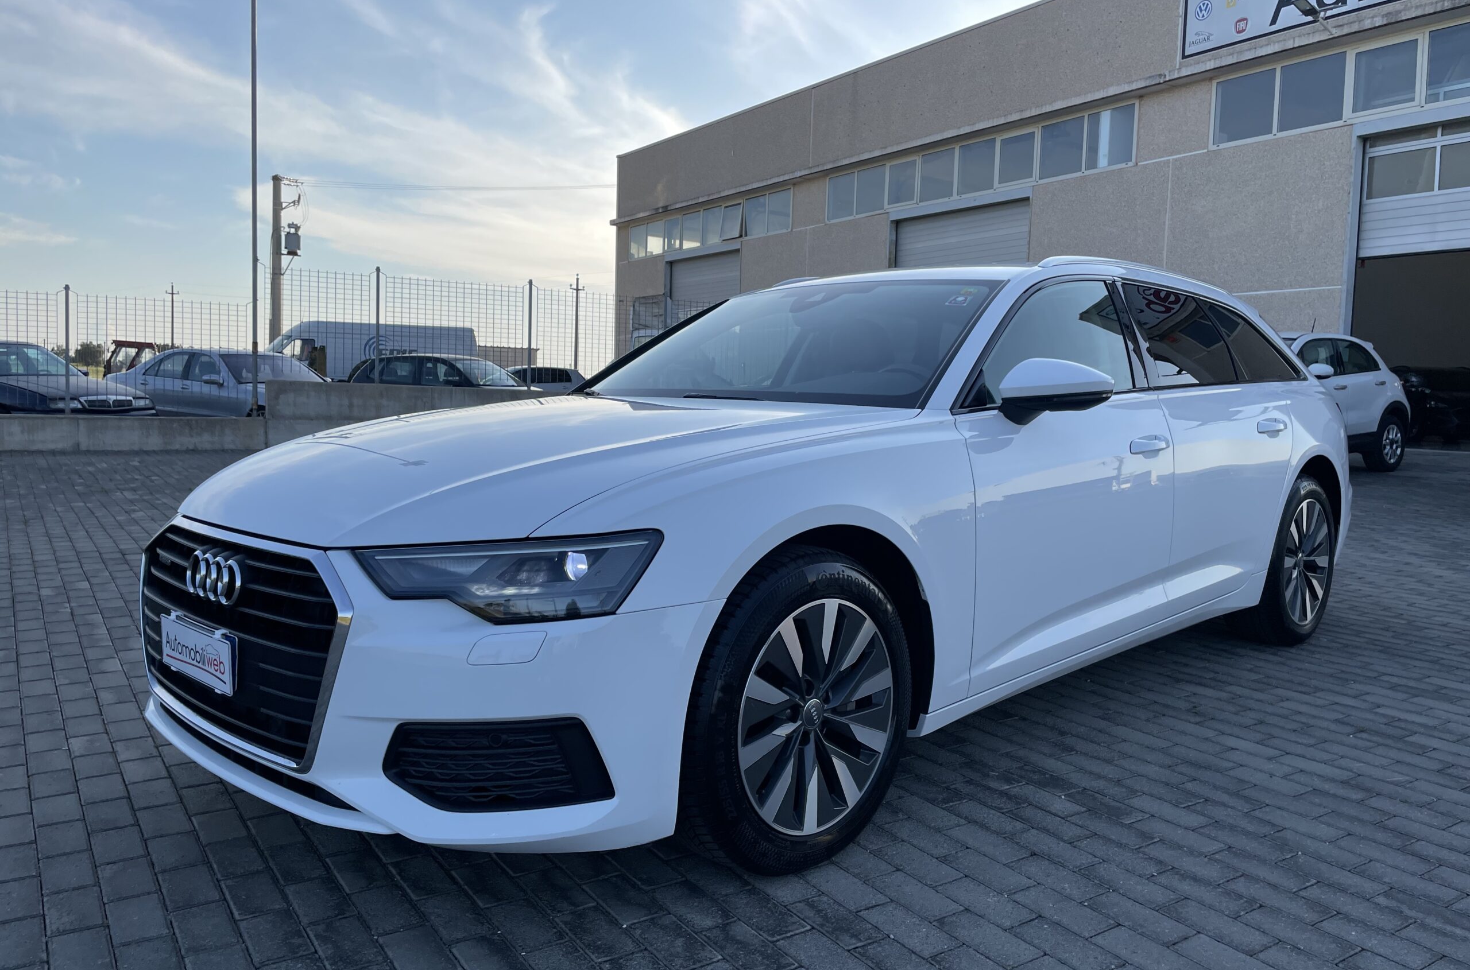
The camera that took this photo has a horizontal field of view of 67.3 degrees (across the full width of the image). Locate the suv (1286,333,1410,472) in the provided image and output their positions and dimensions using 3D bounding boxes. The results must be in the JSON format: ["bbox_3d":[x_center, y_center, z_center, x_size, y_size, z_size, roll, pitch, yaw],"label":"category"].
[{"bbox_3d":[5.968,-0.928,12.522,4.250,1.600,1.800,-4,7,-37],"label":"suv"}]

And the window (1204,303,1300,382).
[{"bbox_3d":[1.995,-0.547,4.274,0.070,0.330,0.720,-27,-15,40],"label":"window"}]

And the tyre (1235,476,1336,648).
[{"bbox_3d":[2.176,0.293,4.418,0.690,0.690,0.235,-5,7,-45],"label":"tyre"}]

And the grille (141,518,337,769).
[{"bbox_3d":[-1.053,0.309,2.342,1.050,0.430,0.130,6,-1,45],"label":"grille"}]

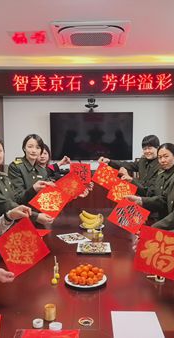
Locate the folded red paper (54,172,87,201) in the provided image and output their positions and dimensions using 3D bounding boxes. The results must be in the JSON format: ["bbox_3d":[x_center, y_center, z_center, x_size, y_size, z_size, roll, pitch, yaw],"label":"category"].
[{"bbox_3d":[-0.148,0.166,2.800,0.222,0.222,0.012,-35,-13,-13],"label":"folded red paper"}]

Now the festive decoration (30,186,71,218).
[{"bbox_3d":[-0.264,0.236,2.230,0.224,0.224,0.012,36,-28,15],"label":"festive decoration"}]

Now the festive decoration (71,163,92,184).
[{"bbox_3d":[-0.068,0.052,3.400,0.216,0.216,0.012,2,-9,-1],"label":"festive decoration"}]

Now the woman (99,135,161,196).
[{"bbox_3d":[0.480,0.491,3.151,0.550,1.650,0.500,2,4,37],"label":"woman"}]

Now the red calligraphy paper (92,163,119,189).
[{"bbox_3d":[0.196,0.079,3.300,0.212,0.212,0.012,27,-7,7],"label":"red calligraphy paper"}]

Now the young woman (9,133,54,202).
[{"bbox_3d":[-0.470,0.520,2.812,0.520,1.640,0.520,-2,4,-37],"label":"young woman"}]

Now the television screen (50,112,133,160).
[{"bbox_3d":[0.083,-0.560,5.400,1.435,0.830,0.070,0,3,2],"label":"television screen"}]

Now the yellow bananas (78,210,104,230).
[{"bbox_3d":[0.047,0.510,3.170,0.245,0.160,0.180,0,3,0],"label":"yellow bananas"}]

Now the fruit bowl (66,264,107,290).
[{"bbox_3d":[-0.005,0.600,1.758,0.238,0.092,0.238,0,3,0],"label":"fruit bowl"}]

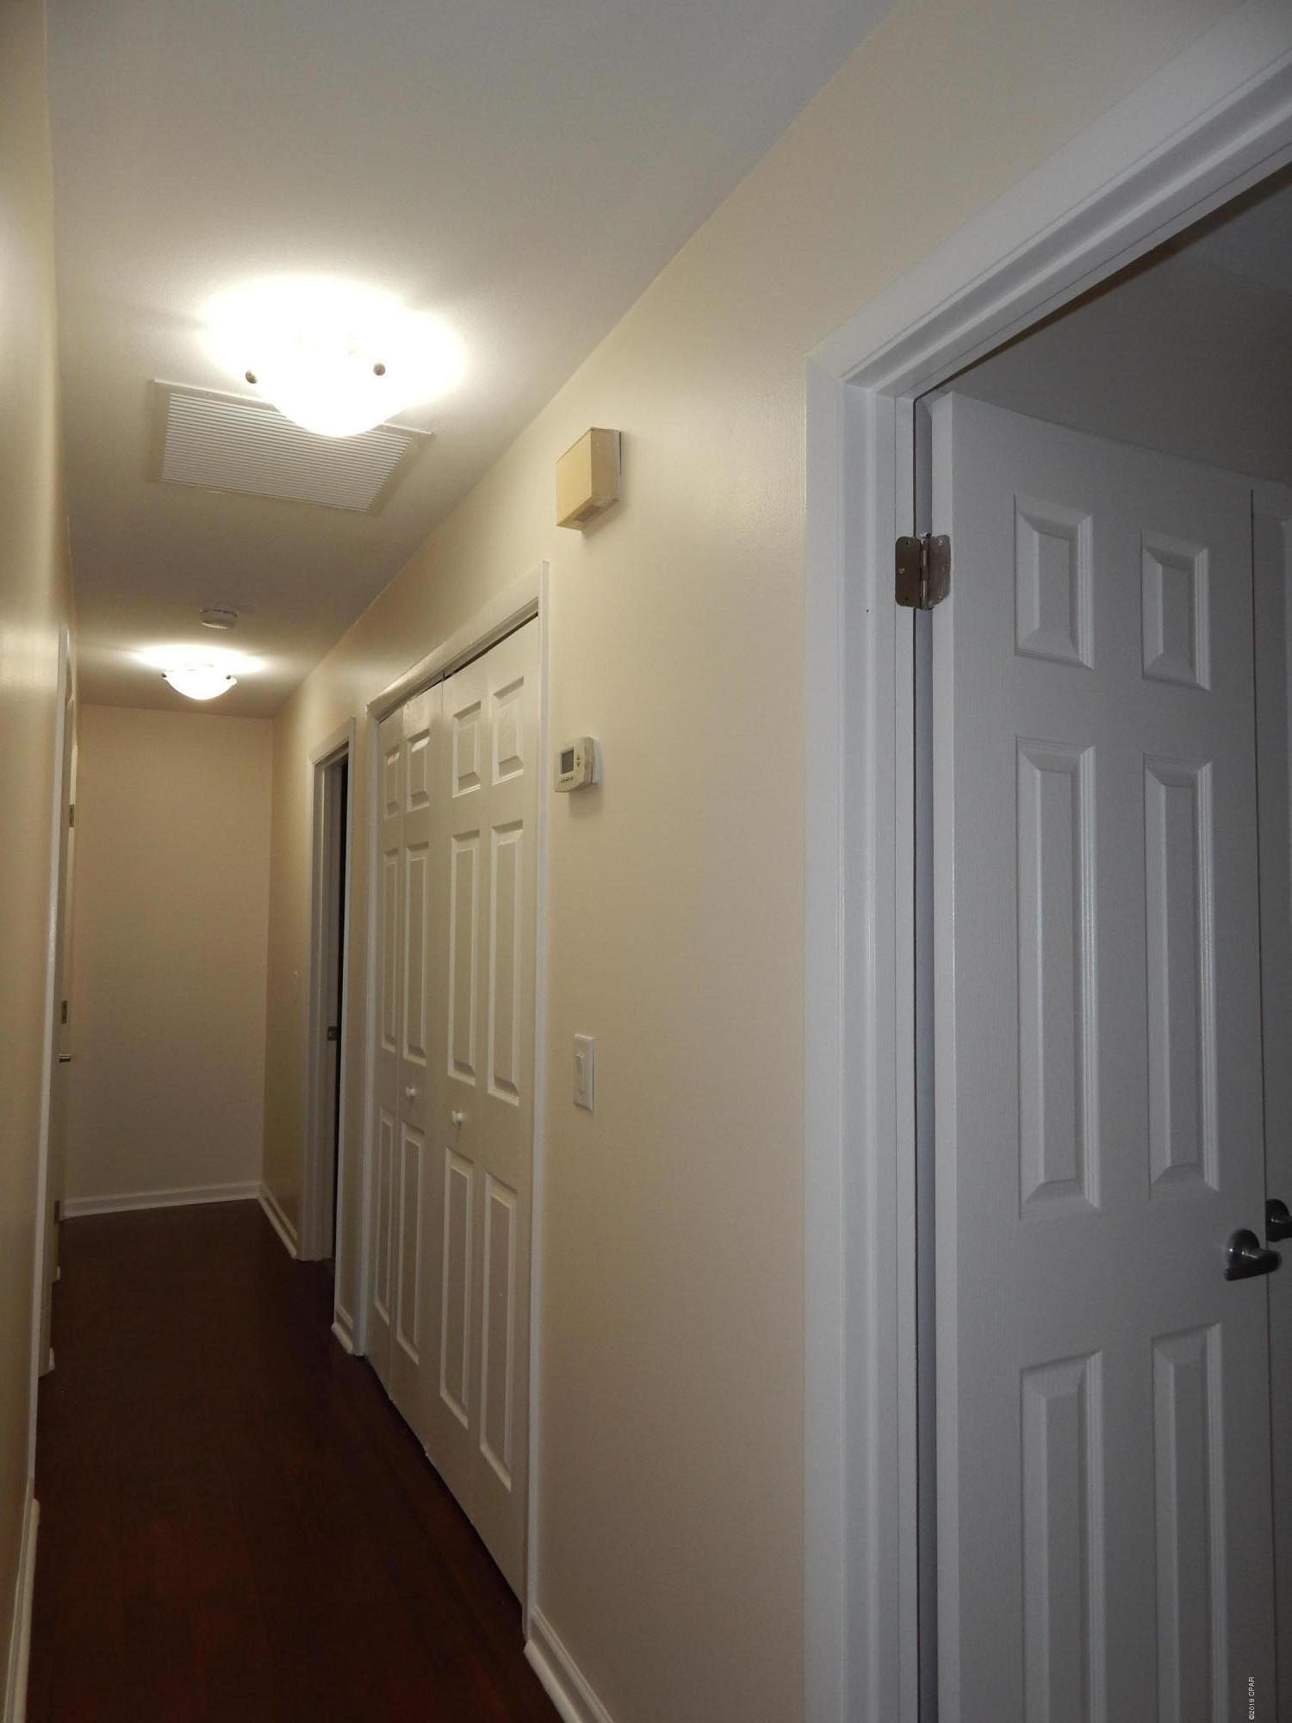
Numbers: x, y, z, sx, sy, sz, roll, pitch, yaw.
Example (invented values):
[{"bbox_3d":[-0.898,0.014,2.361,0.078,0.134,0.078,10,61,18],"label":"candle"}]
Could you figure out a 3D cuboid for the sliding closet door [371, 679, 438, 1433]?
[{"bbox_3d":[-0.690,0.532,3.306,0.038,2.010,0.730,2,-3,-25],"label":"sliding closet door"}]

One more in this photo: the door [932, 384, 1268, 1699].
[{"bbox_3d":[0.599,0.461,1.469,0.565,2.030,0.036,2,-3,-28],"label":"door"}]

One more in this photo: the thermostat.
[{"bbox_3d":[-0.119,-0.174,2.055,0.036,0.090,0.135,2,-3,-25],"label":"thermostat"}]

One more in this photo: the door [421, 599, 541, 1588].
[{"bbox_3d":[-0.364,0.499,2.626,0.036,2.010,0.770,2,-3,-25],"label":"door"}]

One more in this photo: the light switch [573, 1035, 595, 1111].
[{"bbox_3d":[-0.111,0.373,2.026,0.011,0.122,0.080,2,-3,-25],"label":"light switch"}]

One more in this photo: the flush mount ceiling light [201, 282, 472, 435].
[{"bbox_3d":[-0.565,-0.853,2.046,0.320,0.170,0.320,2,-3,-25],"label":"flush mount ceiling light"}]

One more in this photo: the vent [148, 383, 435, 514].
[{"bbox_3d":[-0.822,-0.907,2.586,0.550,0.018,0.560,2,-3,-25],"label":"vent"}]

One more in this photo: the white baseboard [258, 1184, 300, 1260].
[{"bbox_3d":[-1.687,1.629,5.250,0.015,0.082,1.130,2,-3,-25],"label":"white baseboard"}]

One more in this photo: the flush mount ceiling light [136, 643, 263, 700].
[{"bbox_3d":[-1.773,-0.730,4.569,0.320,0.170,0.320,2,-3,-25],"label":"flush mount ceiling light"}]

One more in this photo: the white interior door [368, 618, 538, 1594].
[{"bbox_3d":[-0.519,0.515,2.950,0.040,2.010,1.510,2,-3,-25],"label":"white interior door"}]

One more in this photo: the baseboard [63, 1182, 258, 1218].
[{"bbox_3d":[-2.338,1.640,5.570,0.890,0.082,0.015,2,-3,-25],"label":"baseboard"}]

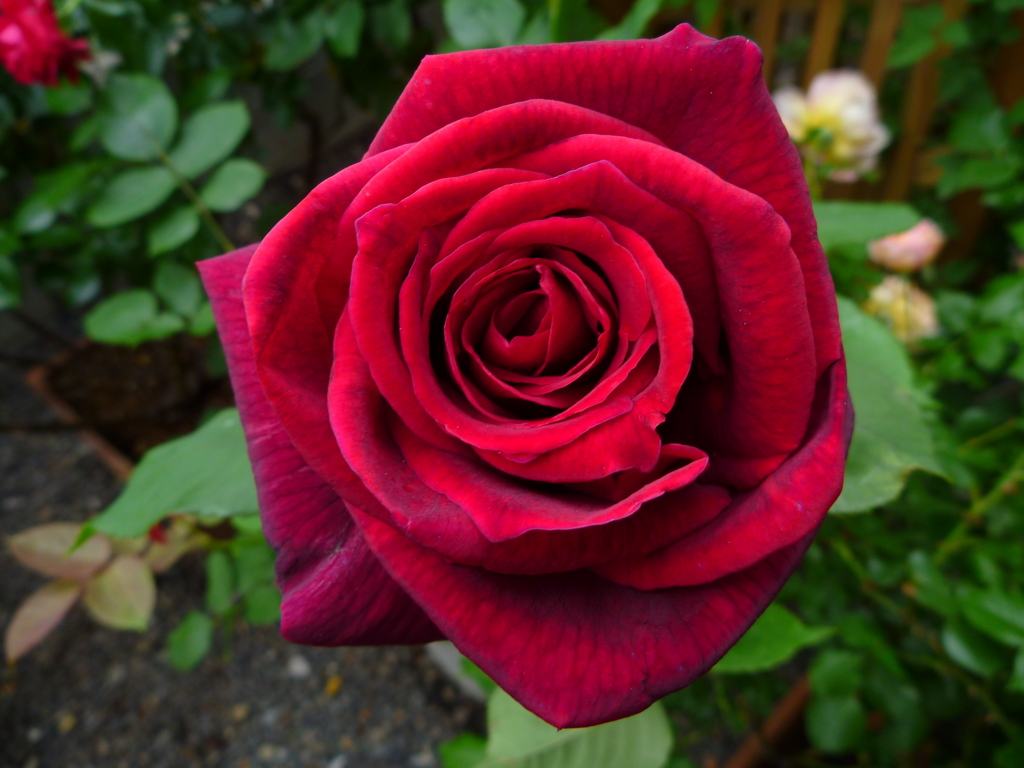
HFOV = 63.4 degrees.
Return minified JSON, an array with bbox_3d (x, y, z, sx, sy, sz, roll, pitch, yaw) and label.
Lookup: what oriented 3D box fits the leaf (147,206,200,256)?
[{"bbox_3d":[-0.188,-0.085,0.460,0.026,0.008,0.037,33,64,10],"label":"leaf"}]

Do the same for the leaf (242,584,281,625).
[{"bbox_3d":[-0.163,0.145,0.540,0.022,0.009,0.026,-34,76,-24],"label":"leaf"}]

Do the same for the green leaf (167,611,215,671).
[{"bbox_3d":[-0.210,0.167,0.540,0.028,0.009,0.037,17,65,1],"label":"green leaf"}]

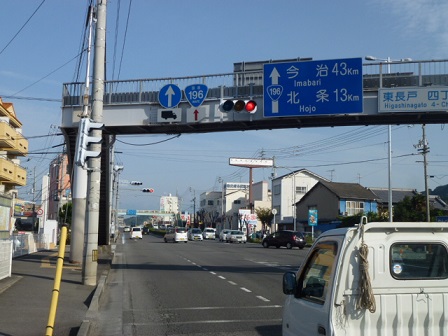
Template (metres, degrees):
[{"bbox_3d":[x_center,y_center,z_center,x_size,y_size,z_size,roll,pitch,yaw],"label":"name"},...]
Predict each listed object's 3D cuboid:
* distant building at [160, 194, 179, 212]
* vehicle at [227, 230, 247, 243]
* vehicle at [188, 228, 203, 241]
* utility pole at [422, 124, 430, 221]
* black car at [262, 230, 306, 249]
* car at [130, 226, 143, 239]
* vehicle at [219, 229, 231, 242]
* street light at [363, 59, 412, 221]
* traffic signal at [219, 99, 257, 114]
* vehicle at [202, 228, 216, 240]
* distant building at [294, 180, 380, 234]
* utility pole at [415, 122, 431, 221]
[{"bbox_3d":[-42.008,34.631,413.145,13.500,26.000,18.000,2,-6,-11],"label":"distant building"},{"bbox_3d":[1.433,7.582,58.500,1.700,1.420,4.400,2,-6,-8],"label":"vehicle"},{"bbox_3d":[-3.664,8.553,67.993,1.480,1.620,3.400,2,-6,-11],"label":"vehicle"},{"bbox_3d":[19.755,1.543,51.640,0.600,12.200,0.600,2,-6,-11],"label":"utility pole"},{"bbox_3d":[5.102,6.180,45.838,1.700,1.520,3.900,6,-9,-44],"label":"black car"},{"bbox_3d":[-12.463,9.313,75.443,1.480,1.670,3.400,2,-6,-11],"label":"car"},{"bbox_3d":[0.608,8.237,64.500,1.680,1.450,4.300,2,-7,-10],"label":"vehicle"},{"bbox_3d":[9.185,-0.601,29.424,2.850,11.400,0.350,2,-6,-11],"label":"street light"},{"bbox_3d":[0.442,-1.970,17.000,1.200,0.440,0.400,2,-7,-12],"label":"traffic signal"},{"bbox_3d":[-2.034,9.350,76.000,1.520,1.750,3.500,2,-7,-10],"label":"vehicle"},{"bbox_3d":[12.612,5.017,58.799,5.000,6.800,13.000,2,-6,-11],"label":"distant building"},{"bbox_3d":[18.281,1.233,48.500,1.300,12.200,1.000,2,-7,-12],"label":"utility pole"}]

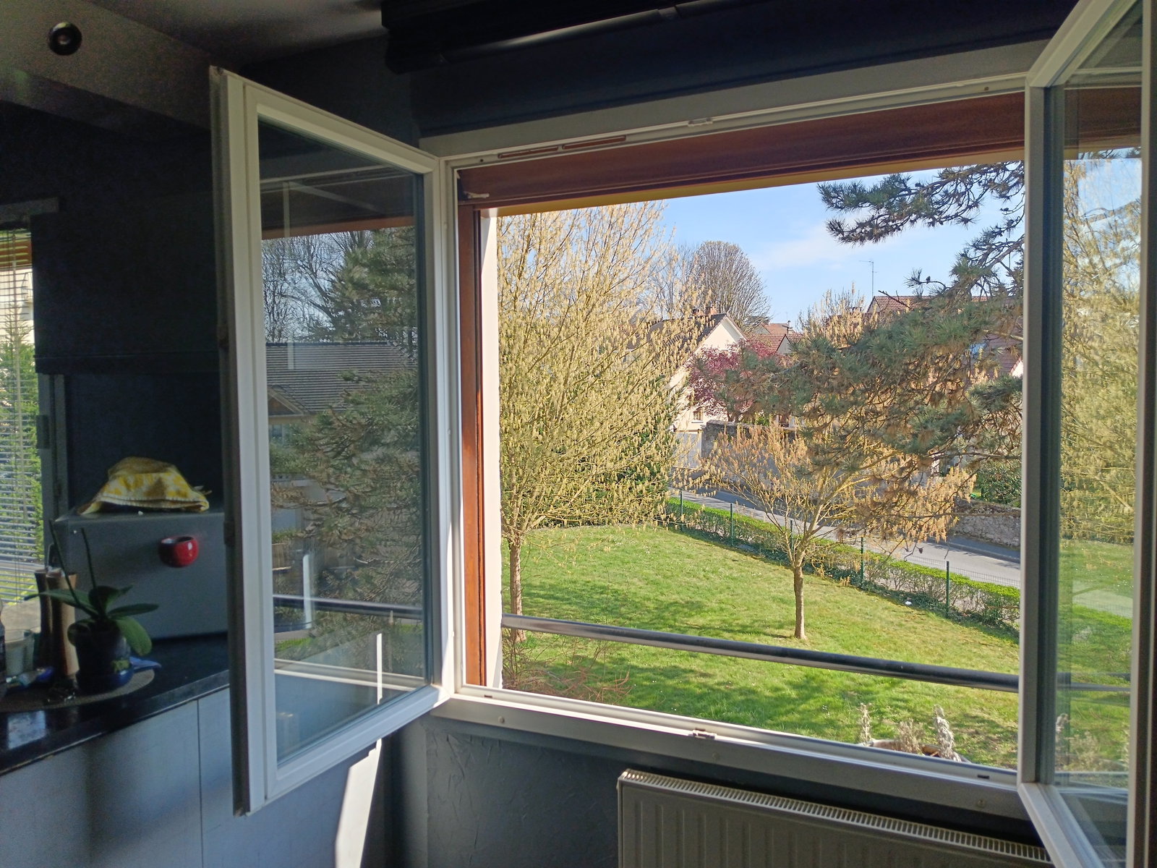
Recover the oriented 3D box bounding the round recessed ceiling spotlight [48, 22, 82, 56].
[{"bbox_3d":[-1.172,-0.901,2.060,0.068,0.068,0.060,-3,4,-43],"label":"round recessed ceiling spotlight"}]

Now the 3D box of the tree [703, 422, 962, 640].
[{"bbox_3d":[4.576,1.746,16.287,4.600,3.950,4.400,0,3,14],"label":"tree"}]

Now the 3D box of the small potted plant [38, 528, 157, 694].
[{"bbox_3d":[-1.016,0.354,1.893,0.250,0.345,0.200,-2,3,-28],"label":"small potted plant"}]

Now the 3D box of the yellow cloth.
[{"bbox_3d":[-1.152,0.128,2.397,0.330,0.135,0.230,-2,3,-23],"label":"yellow cloth"}]

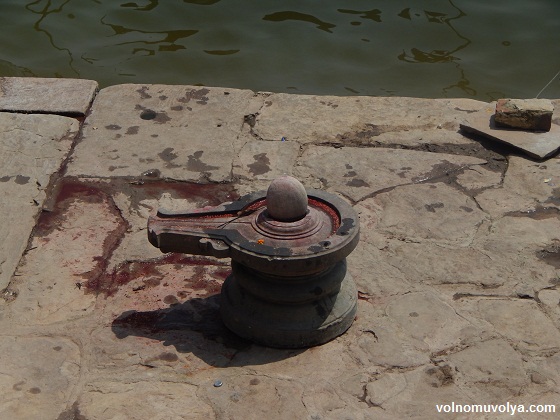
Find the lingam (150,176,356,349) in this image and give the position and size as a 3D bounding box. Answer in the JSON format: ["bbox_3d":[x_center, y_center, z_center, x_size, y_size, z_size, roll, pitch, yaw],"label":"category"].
[{"bbox_3d":[-0.089,0.123,6.467,0.728,0.537,0.482,0,32,0],"label":"lingam"}]

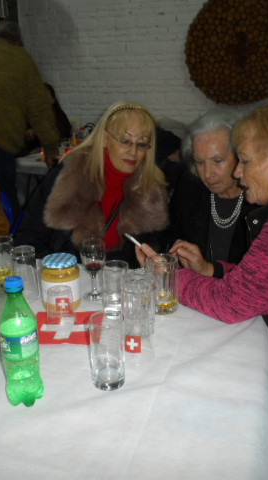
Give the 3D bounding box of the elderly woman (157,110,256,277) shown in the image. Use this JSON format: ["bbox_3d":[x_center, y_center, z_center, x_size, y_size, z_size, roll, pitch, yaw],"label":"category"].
[{"bbox_3d":[0.280,0.183,1.505,0.480,1.190,0.640,4,20,11],"label":"elderly woman"}]

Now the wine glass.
[{"bbox_3d":[-0.103,0.076,1.163,0.067,0.156,0.067,0,16,0],"label":"wine glass"}]

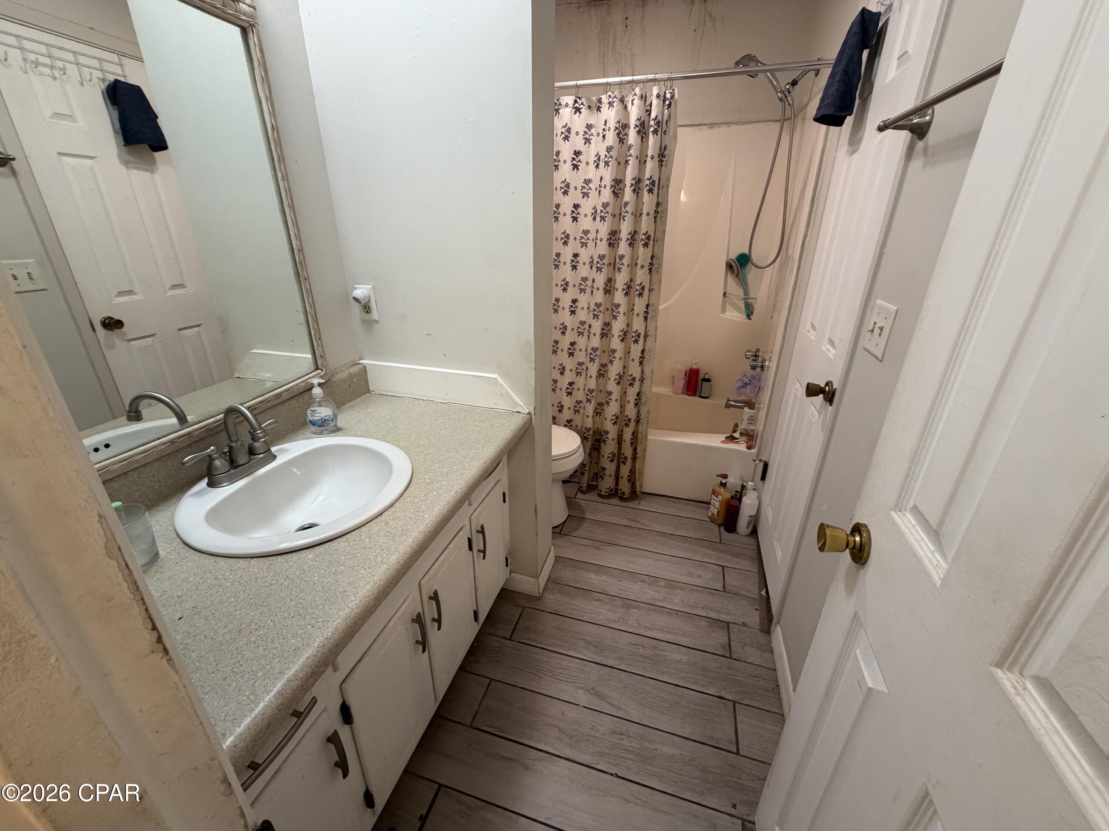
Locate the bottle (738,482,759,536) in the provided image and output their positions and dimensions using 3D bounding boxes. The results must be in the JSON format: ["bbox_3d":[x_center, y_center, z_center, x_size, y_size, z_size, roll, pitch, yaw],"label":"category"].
[{"bbox_3d":[0.894,0.425,2.068,0.080,0.265,0.074,-5,24,-12],"label":"bottle"}]

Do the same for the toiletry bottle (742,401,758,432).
[{"bbox_3d":[0.988,0.018,2.281,0.068,0.187,0.050,7,24,15],"label":"toiletry bottle"}]

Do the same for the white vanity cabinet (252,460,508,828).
[{"bbox_3d":[-0.585,0.538,1.210,0.572,0.732,1.148,7,25,15],"label":"white vanity cabinet"}]

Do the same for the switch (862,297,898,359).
[{"bbox_3d":[0.753,-0.201,1.044,0.014,0.117,0.122,7,25,15],"label":"switch"}]

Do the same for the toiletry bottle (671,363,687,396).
[{"bbox_3d":[0.793,-0.234,2.845,0.075,0.198,0.050,7,24,15],"label":"toiletry bottle"}]

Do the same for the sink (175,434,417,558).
[{"bbox_3d":[-0.574,0.222,1.056,0.482,0.160,0.488,7,24,15],"label":"sink"}]

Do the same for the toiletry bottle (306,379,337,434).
[{"bbox_3d":[-0.672,-0.033,1.301,0.080,0.161,0.051,-1,24,-4],"label":"toiletry bottle"}]

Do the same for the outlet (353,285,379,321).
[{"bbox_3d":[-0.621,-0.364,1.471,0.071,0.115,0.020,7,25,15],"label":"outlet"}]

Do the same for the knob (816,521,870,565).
[{"bbox_3d":[0.443,0.191,0.687,0.060,0.065,0.065,7,24,15],"label":"knob"}]

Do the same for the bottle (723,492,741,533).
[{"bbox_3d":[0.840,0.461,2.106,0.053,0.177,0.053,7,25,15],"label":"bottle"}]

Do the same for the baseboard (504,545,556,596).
[{"bbox_3d":[-0.103,0.621,1.823,0.155,0.084,0.188,7,24,15],"label":"baseboard"}]

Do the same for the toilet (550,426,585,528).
[{"bbox_3d":[-0.193,0.131,2.147,0.695,0.729,0.453,7,25,15],"label":"toilet"}]

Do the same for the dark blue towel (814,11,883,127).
[{"bbox_3d":[0.851,-1.014,1.311,0.115,0.250,0.170,7,24,15],"label":"dark blue towel"}]

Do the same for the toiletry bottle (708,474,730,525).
[{"bbox_3d":[0.803,0.397,2.151,0.054,0.256,0.082,-8,25,-18],"label":"toiletry bottle"}]

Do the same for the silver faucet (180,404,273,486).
[{"bbox_3d":[-0.714,0.054,1.034,0.148,0.179,0.241,7,25,15],"label":"silver faucet"}]

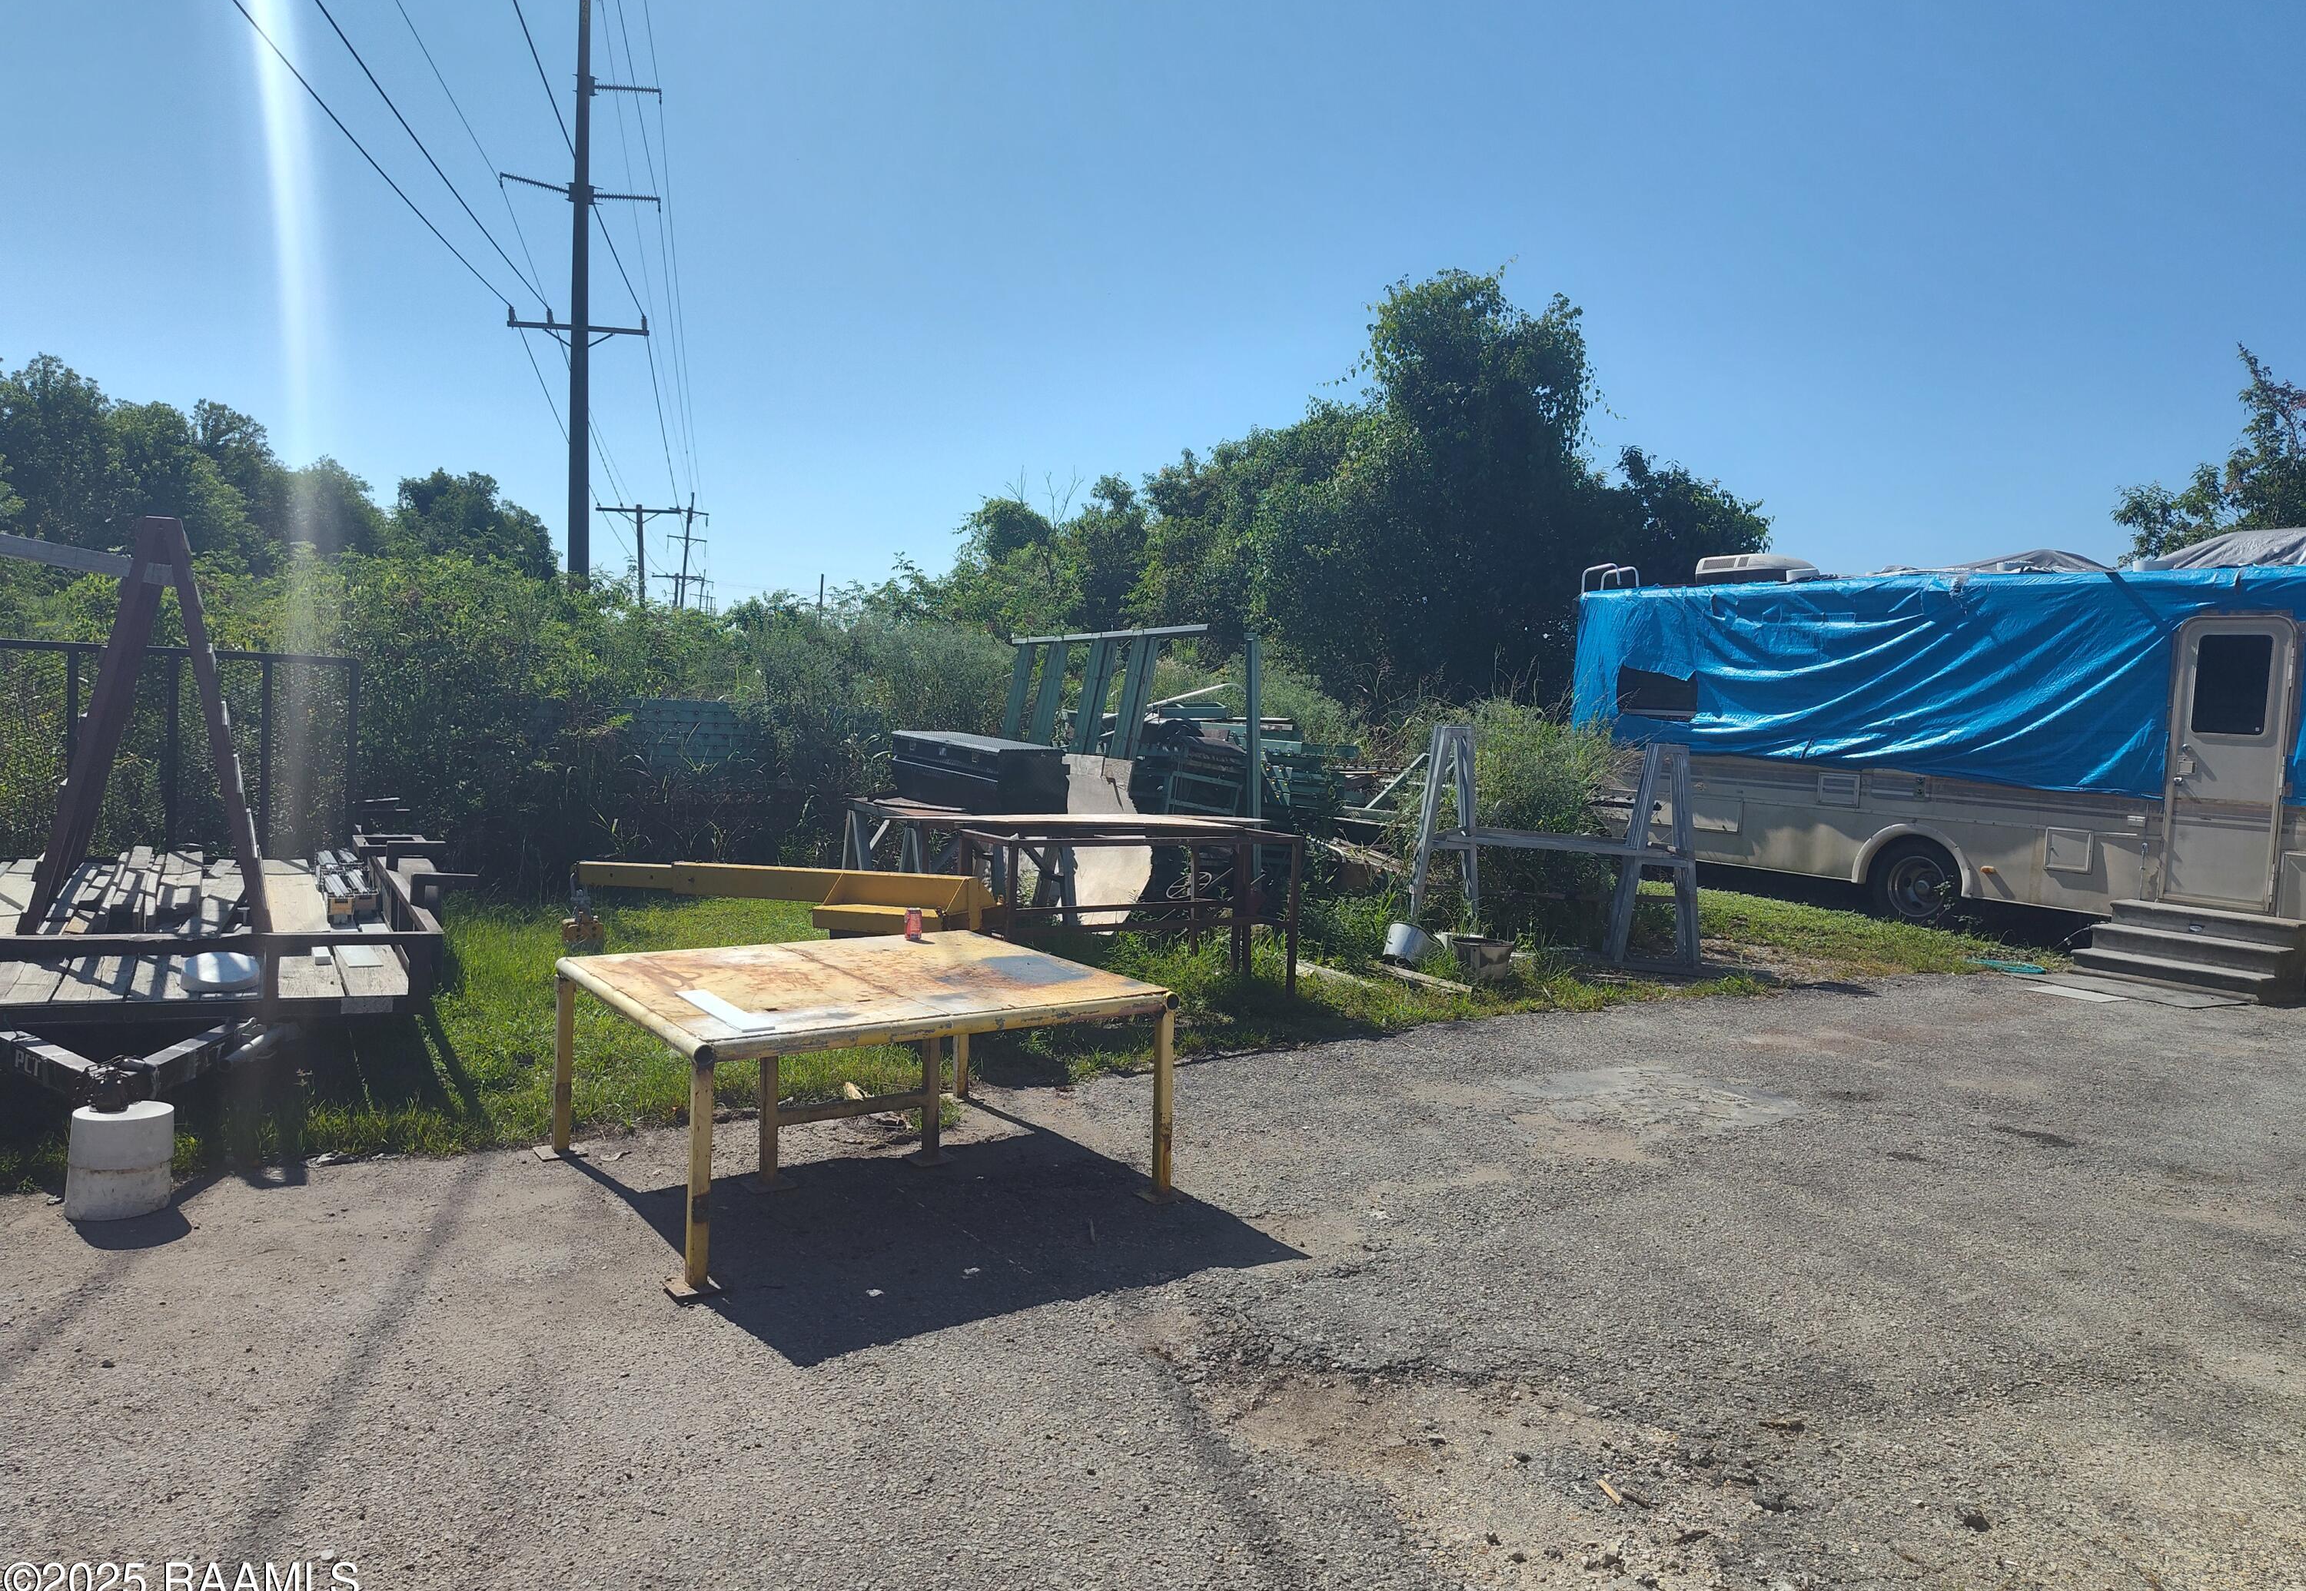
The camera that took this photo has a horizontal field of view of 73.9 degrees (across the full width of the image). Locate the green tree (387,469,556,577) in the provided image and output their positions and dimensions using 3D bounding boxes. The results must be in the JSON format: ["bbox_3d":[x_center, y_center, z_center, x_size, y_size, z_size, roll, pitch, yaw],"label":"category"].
[{"bbox_3d":[-18.691,-5.346,42.000,4.900,7.200,4.700,0,4,-24],"label":"green tree"}]

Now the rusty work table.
[{"bbox_3d":[-1.024,0.971,5.340,1.700,0.690,1.500,-1,5,-36],"label":"rusty work table"}]

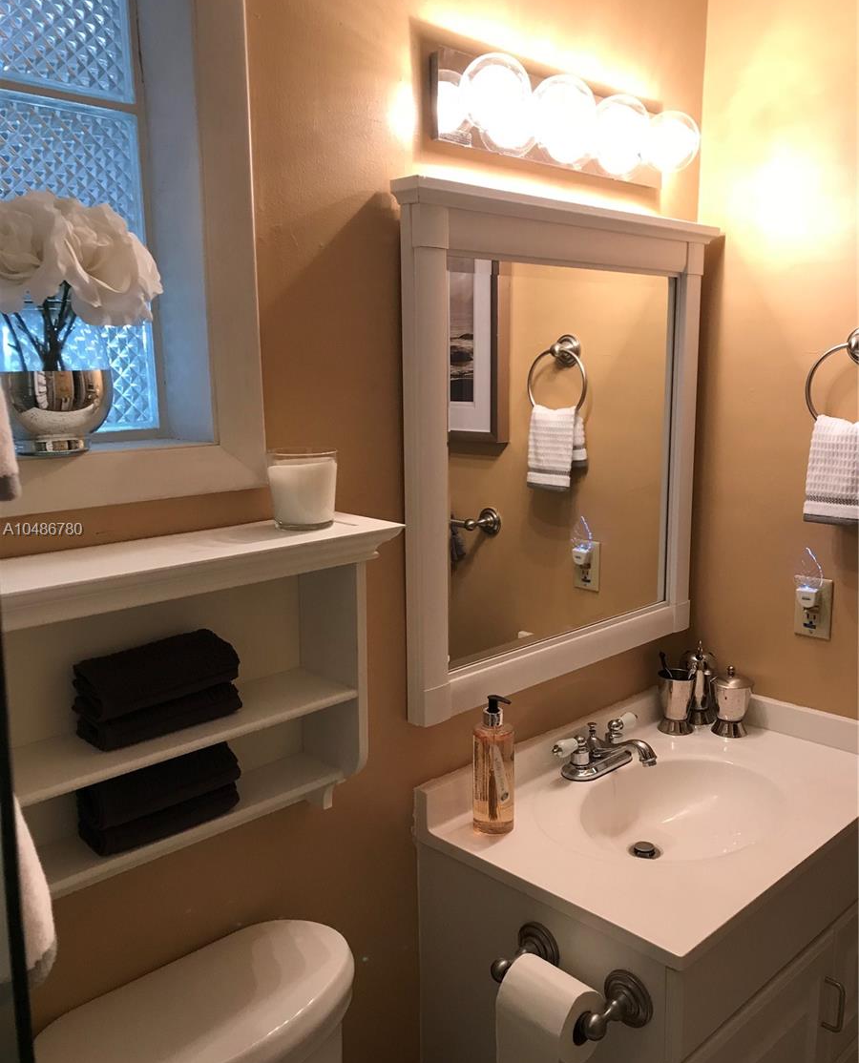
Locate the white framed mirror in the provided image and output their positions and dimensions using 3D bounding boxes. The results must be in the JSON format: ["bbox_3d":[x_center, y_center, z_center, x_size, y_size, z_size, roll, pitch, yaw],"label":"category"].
[{"bbox_3d":[0.260,-0.146,1.625,0.800,0.804,0.057,-10,14,-43],"label":"white framed mirror"}]

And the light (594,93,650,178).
[{"bbox_3d":[0.319,-0.674,1.537,0.101,0.101,0.106,-10,14,-43],"label":"light"}]

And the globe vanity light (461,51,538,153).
[{"bbox_3d":[0.095,-0.633,1.327,0.101,0.101,0.106,-1,10,0],"label":"globe vanity light"}]

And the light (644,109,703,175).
[{"bbox_3d":[0.432,-0.691,1.643,0.101,0.101,0.106,-1,10,0],"label":"light"}]

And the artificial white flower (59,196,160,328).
[{"bbox_3d":[-0.358,-0.302,1.040,0.117,0.136,0.112,-3,10,-12],"label":"artificial white flower"}]

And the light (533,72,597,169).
[{"bbox_3d":[0.210,-0.655,1.435,0.101,0.101,0.106,-1,10,0],"label":"light"}]

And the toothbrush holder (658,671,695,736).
[{"bbox_3d":[0.501,0.347,1.877,0.075,0.114,0.075,-1,10,0],"label":"toothbrush holder"}]

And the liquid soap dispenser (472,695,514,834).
[{"bbox_3d":[0.102,0.369,1.484,0.068,0.217,0.067,-1,10,0],"label":"liquid soap dispenser"}]

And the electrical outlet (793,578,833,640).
[{"bbox_3d":[0.739,0.148,1.784,0.010,0.115,0.071,-10,14,-43],"label":"electrical outlet"}]

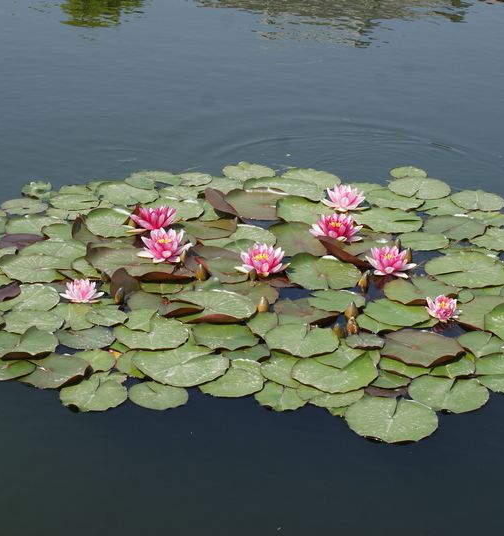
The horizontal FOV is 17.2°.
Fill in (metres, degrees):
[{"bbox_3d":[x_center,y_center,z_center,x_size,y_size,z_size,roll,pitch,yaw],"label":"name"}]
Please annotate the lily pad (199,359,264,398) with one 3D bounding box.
[{"bbox_3d":[-0.047,0.255,3.832,0.151,0.018,0.172,0,24,0],"label":"lily pad"}]

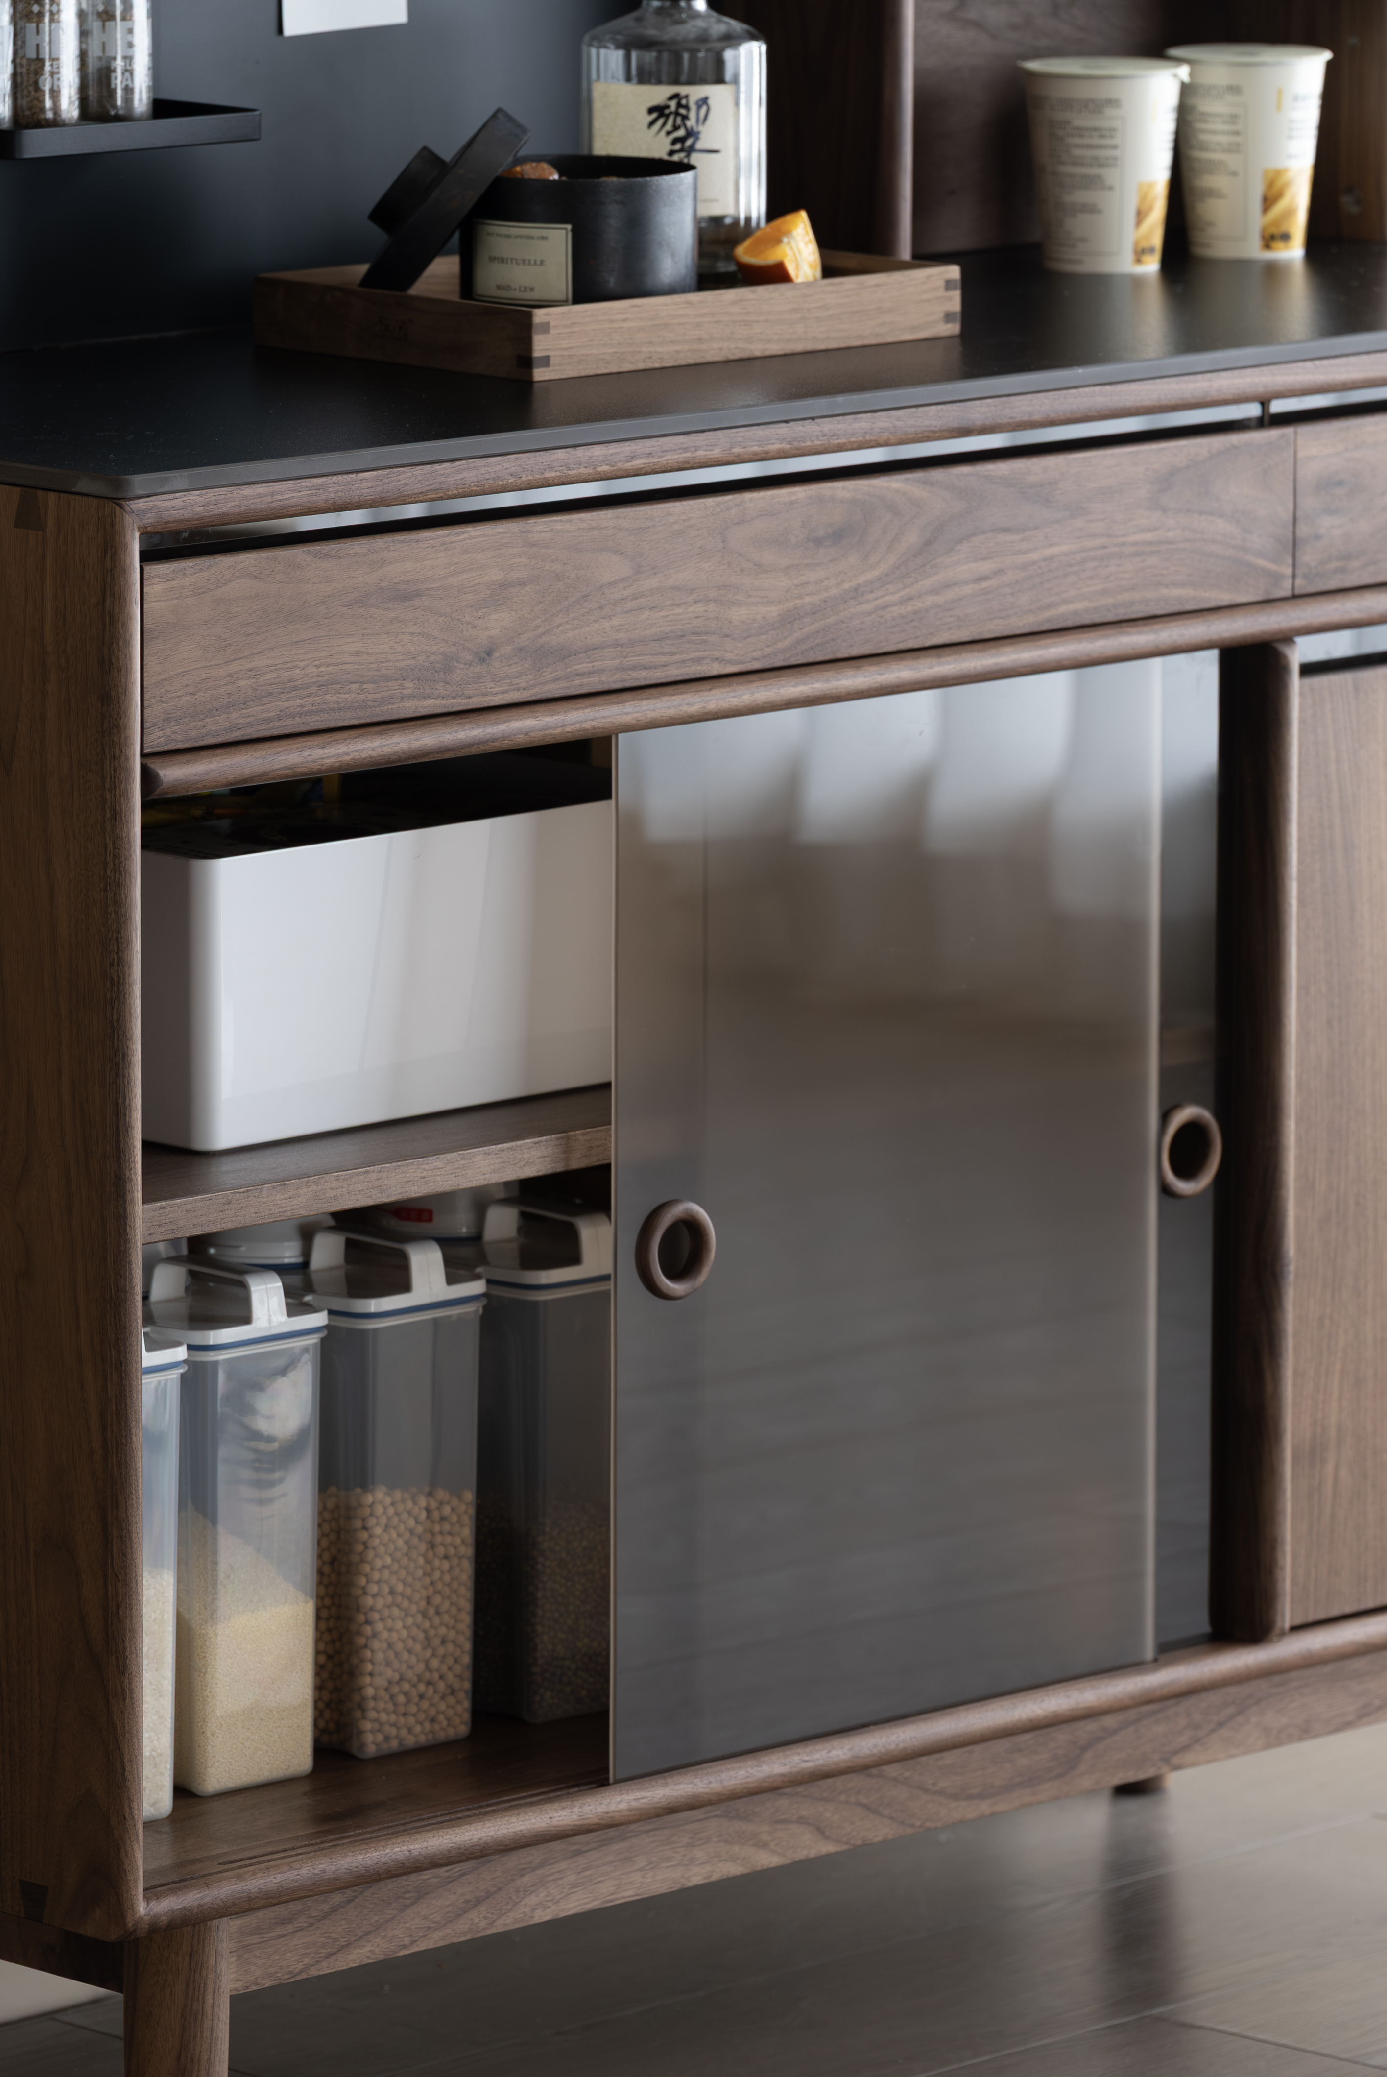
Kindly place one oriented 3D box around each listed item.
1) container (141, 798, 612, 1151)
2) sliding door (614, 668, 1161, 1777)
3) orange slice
[{"bbox_3d":[-0.201,-0.051,5.862,0.340,0.147,0.241,-9,14,-44],"label":"container"},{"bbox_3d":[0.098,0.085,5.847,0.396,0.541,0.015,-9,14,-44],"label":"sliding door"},{"bbox_3d":[0.042,-0.398,5.962,0.051,0.061,0.049,0,10,0],"label":"orange slice"}]

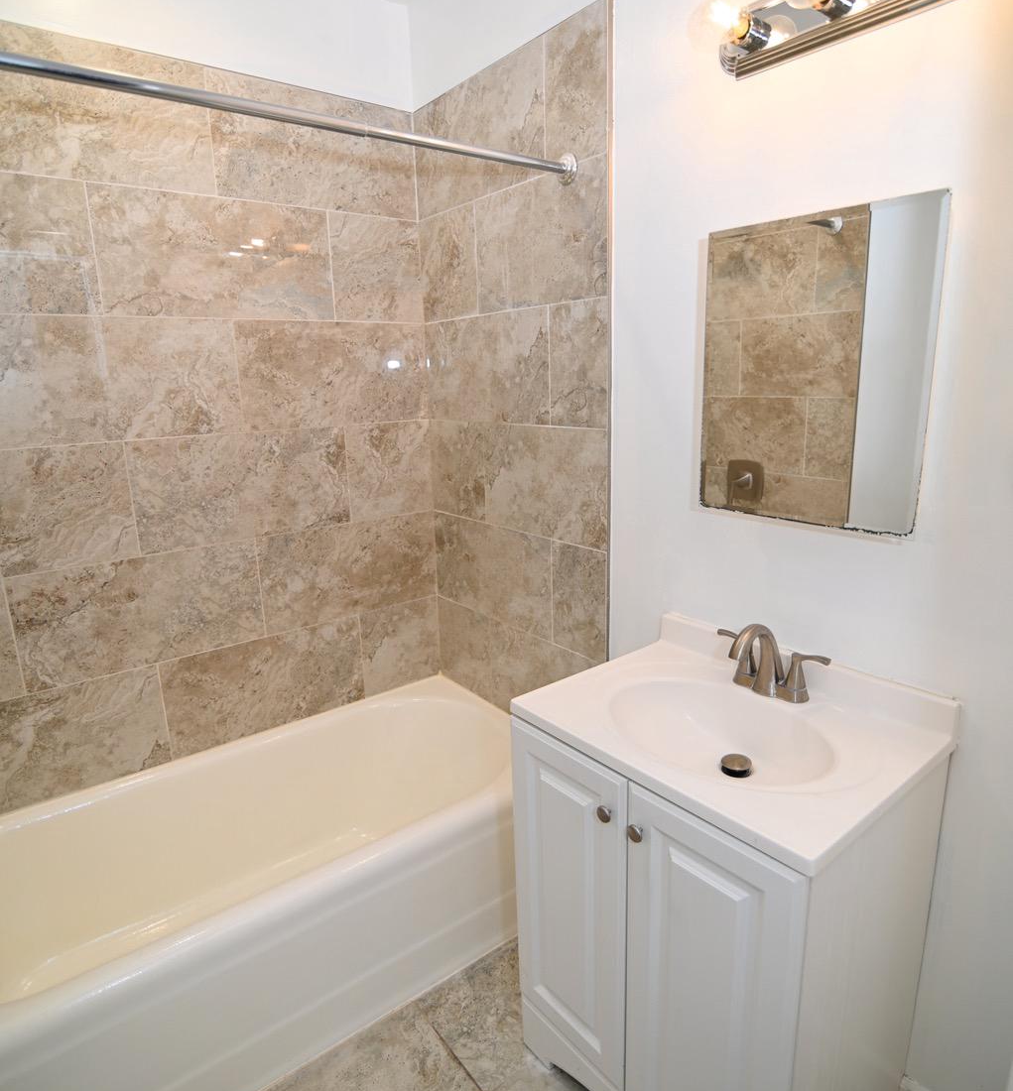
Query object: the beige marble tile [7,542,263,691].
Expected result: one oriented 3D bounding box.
[{"bbox_3d":[-0.975,0.181,1.849,0.603,0.306,0.010,-12,17,-37],"label":"beige marble tile"}]

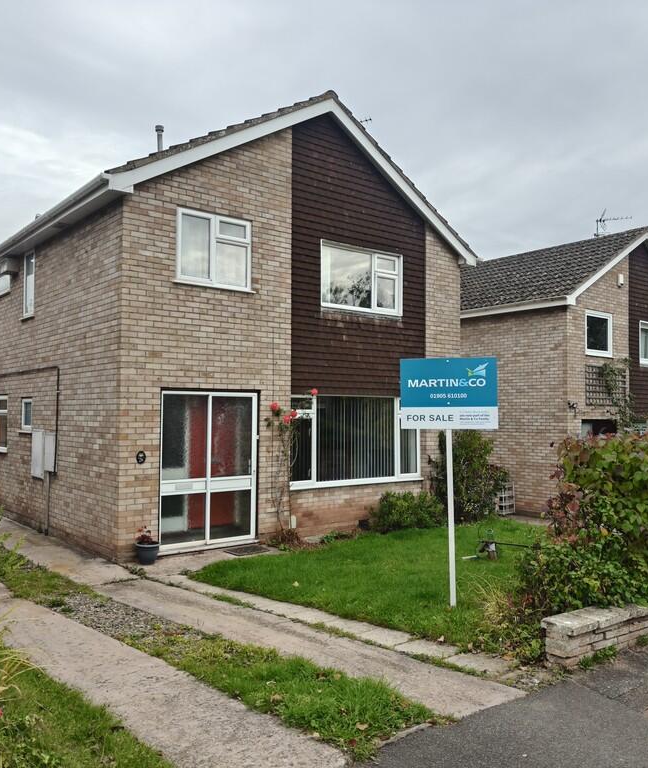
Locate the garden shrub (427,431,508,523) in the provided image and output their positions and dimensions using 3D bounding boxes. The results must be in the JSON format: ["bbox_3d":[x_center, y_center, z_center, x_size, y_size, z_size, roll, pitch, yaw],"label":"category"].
[{"bbox_3d":[2.634,1.609,12.402,1.400,1.680,1.250,2,-3,-39],"label":"garden shrub"}]

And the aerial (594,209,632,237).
[{"bbox_3d":[7.480,-4.166,17.550,0.900,0.740,0.420,-1,-2,17],"label":"aerial"}]

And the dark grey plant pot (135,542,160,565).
[{"bbox_3d":[-2.173,2.101,8.400,0.300,0.235,0.300,0,-2,0],"label":"dark grey plant pot"}]

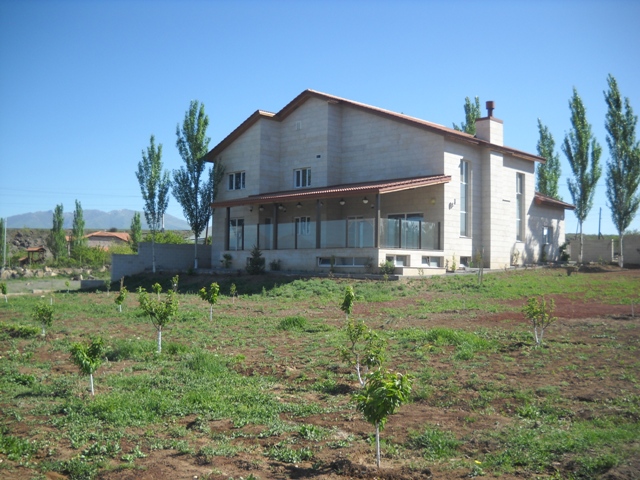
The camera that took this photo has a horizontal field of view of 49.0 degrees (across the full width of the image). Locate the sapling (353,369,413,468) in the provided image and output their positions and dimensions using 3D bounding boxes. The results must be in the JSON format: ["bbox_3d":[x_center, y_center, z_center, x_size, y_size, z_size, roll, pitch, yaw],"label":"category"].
[{"bbox_3d":[0.497,1.396,5.516,0.470,0.770,0.456,0,-2,5],"label":"sapling"}]

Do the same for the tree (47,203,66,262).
[{"bbox_3d":[-46.879,-1.245,125.000,3.558,10.141,3.558,1,-2,0],"label":"tree"}]

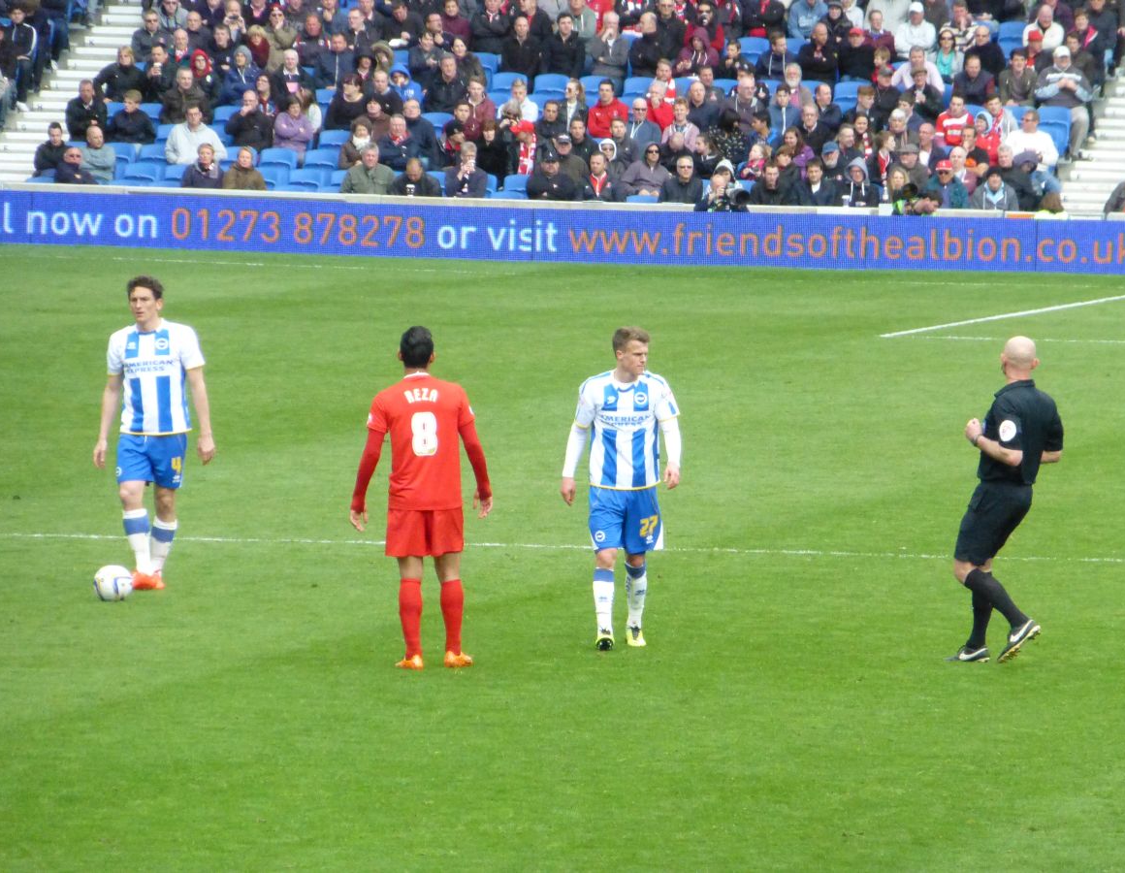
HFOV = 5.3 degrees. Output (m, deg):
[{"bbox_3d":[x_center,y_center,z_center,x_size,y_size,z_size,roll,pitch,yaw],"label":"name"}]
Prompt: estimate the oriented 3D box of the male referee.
[{"bbox_3d":[2.395,0.345,66.500,0.700,1.790,0.550,3,3,35],"label":"male referee"}]

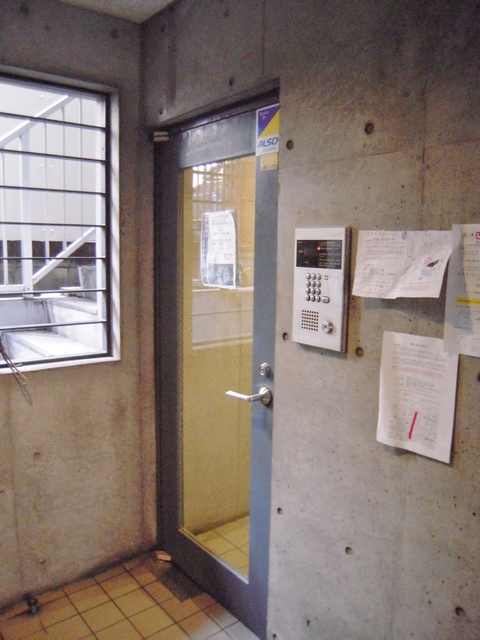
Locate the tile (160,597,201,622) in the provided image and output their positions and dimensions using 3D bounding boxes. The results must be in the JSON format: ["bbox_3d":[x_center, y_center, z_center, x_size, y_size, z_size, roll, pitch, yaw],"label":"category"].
[{"bbox_3d":[-0.252,1.227,2.202,0.139,0.010,0.139,-5,9,-38],"label":"tile"}]

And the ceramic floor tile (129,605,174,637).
[{"bbox_3d":[-0.362,1.236,2.116,0.139,0.010,0.139,-5,9,-38],"label":"ceramic floor tile"}]

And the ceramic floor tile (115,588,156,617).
[{"bbox_3d":[-0.451,1.220,2.228,0.139,0.010,0.139,-5,9,-38],"label":"ceramic floor tile"}]

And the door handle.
[{"bbox_3d":[0.041,0.277,1.890,0.080,0.064,0.150,-5,10,-39],"label":"door handle"}]

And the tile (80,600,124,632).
[{"bbox_3d":[-0.564,1.230,2.139,0.139,0.010,0.139,-5,9,-38],"label":"tile"}]

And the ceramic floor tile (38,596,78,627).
[{"bbox_3d":[-0.766,1.224,2.163,0.139,0.010,0.139,-5,9,-38],"label":"ceramic floor tile"}]

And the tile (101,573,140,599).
[{"bbox_3d":[-0.540,1.204,2.340,0.139,0.010,0.139,-5,9,-38],"label":"tile"}]

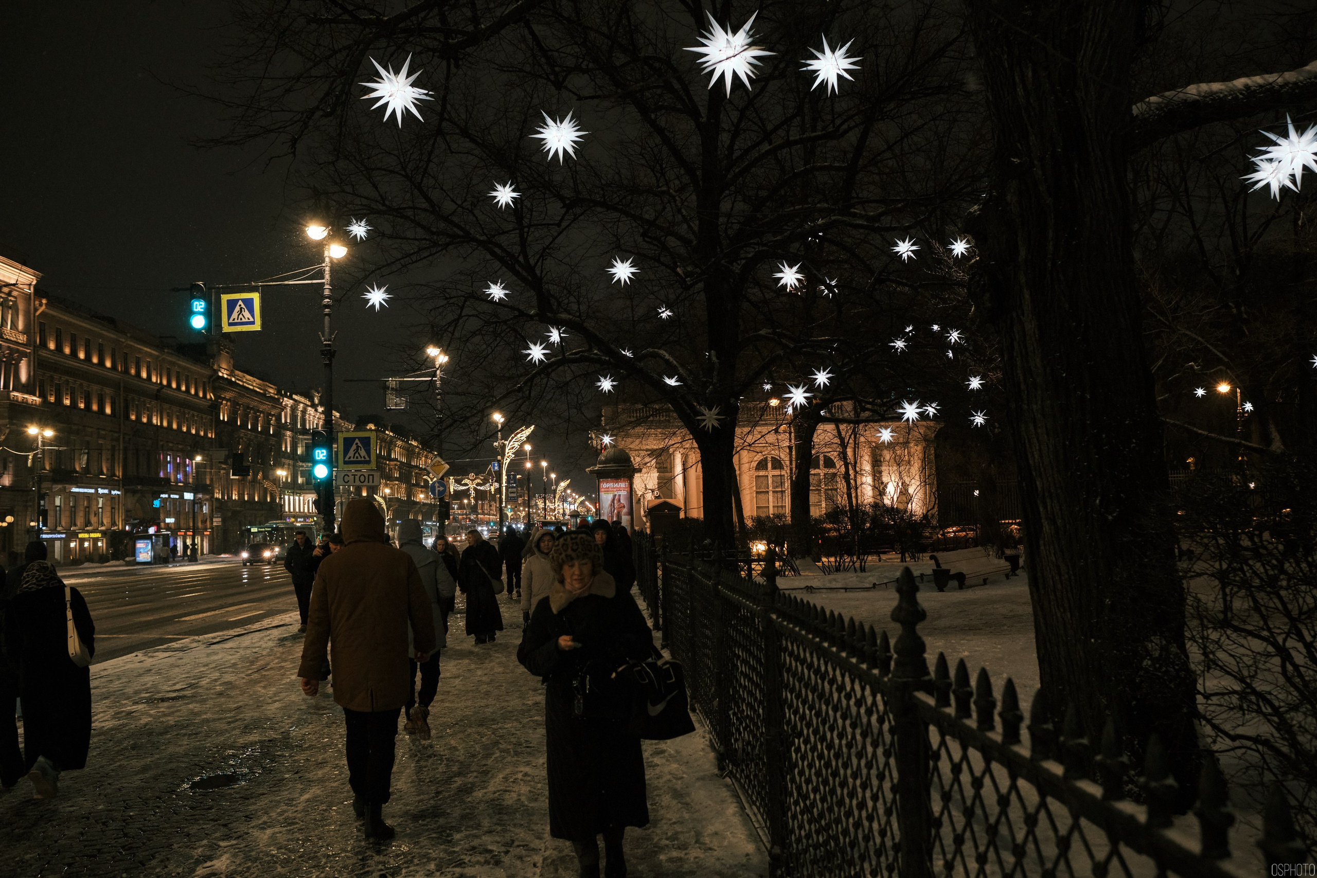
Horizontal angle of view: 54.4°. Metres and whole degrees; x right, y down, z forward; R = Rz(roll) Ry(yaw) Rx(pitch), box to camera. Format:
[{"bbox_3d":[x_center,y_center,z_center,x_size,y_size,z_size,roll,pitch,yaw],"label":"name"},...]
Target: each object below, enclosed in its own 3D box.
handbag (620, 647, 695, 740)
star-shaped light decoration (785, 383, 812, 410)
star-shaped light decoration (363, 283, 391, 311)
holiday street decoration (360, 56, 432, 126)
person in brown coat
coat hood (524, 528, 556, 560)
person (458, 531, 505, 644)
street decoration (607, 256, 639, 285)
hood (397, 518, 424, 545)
[{"bbox_3d":[-0.007,1.113,5.600,0.370,0.370,0.180,2,-5,-41],"label":"handbag"},{"bbox_3d":[3.377,-1.005,30.900,0.660,0.630,0.640,-1,-4,6],"label":"star-shaped light decoration"},{"bbox_3d":[-6.550,-3.302,29.800,0.660,0.630,0.640,0,-4,-12],"label":"star-shaped light decoration"},{"bbox_3d":[-2.546,-3.371,12.400,0.670,0.670,0.670,-1,-4,0],"label":"holiday street decoration"},{"bbox_3d":[-1.642,1.291,7.268,0.700,1.850,0.500,-1,-4,-3],"label":"person in brown coat"},{"bbox_3d":[-1.135,1.029,12.500,0.270,0.290,0.270,0,-4,-9],"label":"coat hood"},{"bbox_3d":[-2.594,2.168,18.877,0.580,1.630,0.420,-2,-4,6],"label":"person"},{"bbox_3d":[-0.801,-3.847,29.300,0.700,0.700,0.700,-1,-4,0],"label":"street decoration"},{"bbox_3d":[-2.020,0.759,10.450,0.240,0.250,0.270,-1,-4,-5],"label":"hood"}]

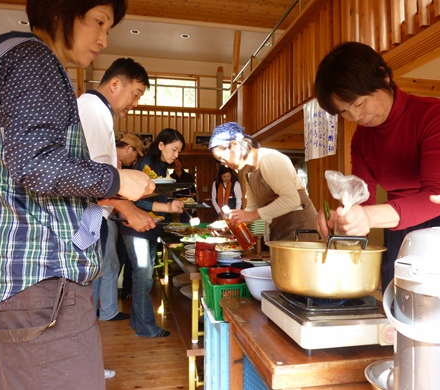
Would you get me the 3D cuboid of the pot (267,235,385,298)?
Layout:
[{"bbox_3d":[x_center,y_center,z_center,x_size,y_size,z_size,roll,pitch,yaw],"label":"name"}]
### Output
[{"bbox_3d":[0.285,0.185,1.026,0.320,0.160,0.345,0,-2,0],"label":"pot"}]

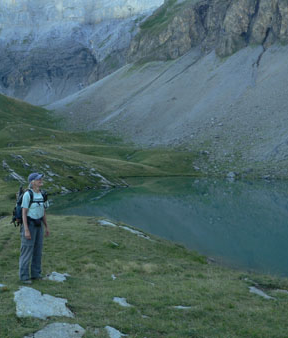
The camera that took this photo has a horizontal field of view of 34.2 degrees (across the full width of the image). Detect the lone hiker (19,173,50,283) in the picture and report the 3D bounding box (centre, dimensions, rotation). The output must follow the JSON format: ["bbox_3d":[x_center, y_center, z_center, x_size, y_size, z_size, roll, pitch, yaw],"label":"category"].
[{"bbox_3d":[-1.720,0.926,7.350,0.370,1.720,0.520,1,0,34],"label":"lone hiker"}]

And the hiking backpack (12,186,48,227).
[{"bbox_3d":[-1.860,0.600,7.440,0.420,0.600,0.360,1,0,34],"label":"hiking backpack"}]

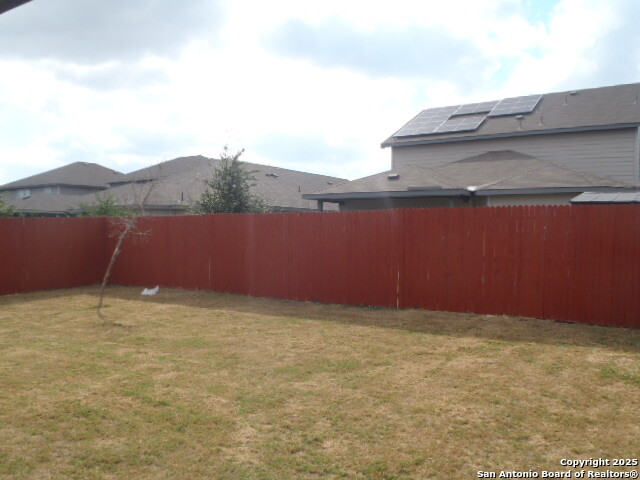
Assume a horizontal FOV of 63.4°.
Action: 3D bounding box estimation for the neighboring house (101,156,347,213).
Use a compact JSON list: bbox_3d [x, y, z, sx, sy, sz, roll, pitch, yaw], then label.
[{"bbox_3d":[-3.248,-1.784,30.861,12.000,5.400,19.000,1,1,31],"label":"neighboring house"}]

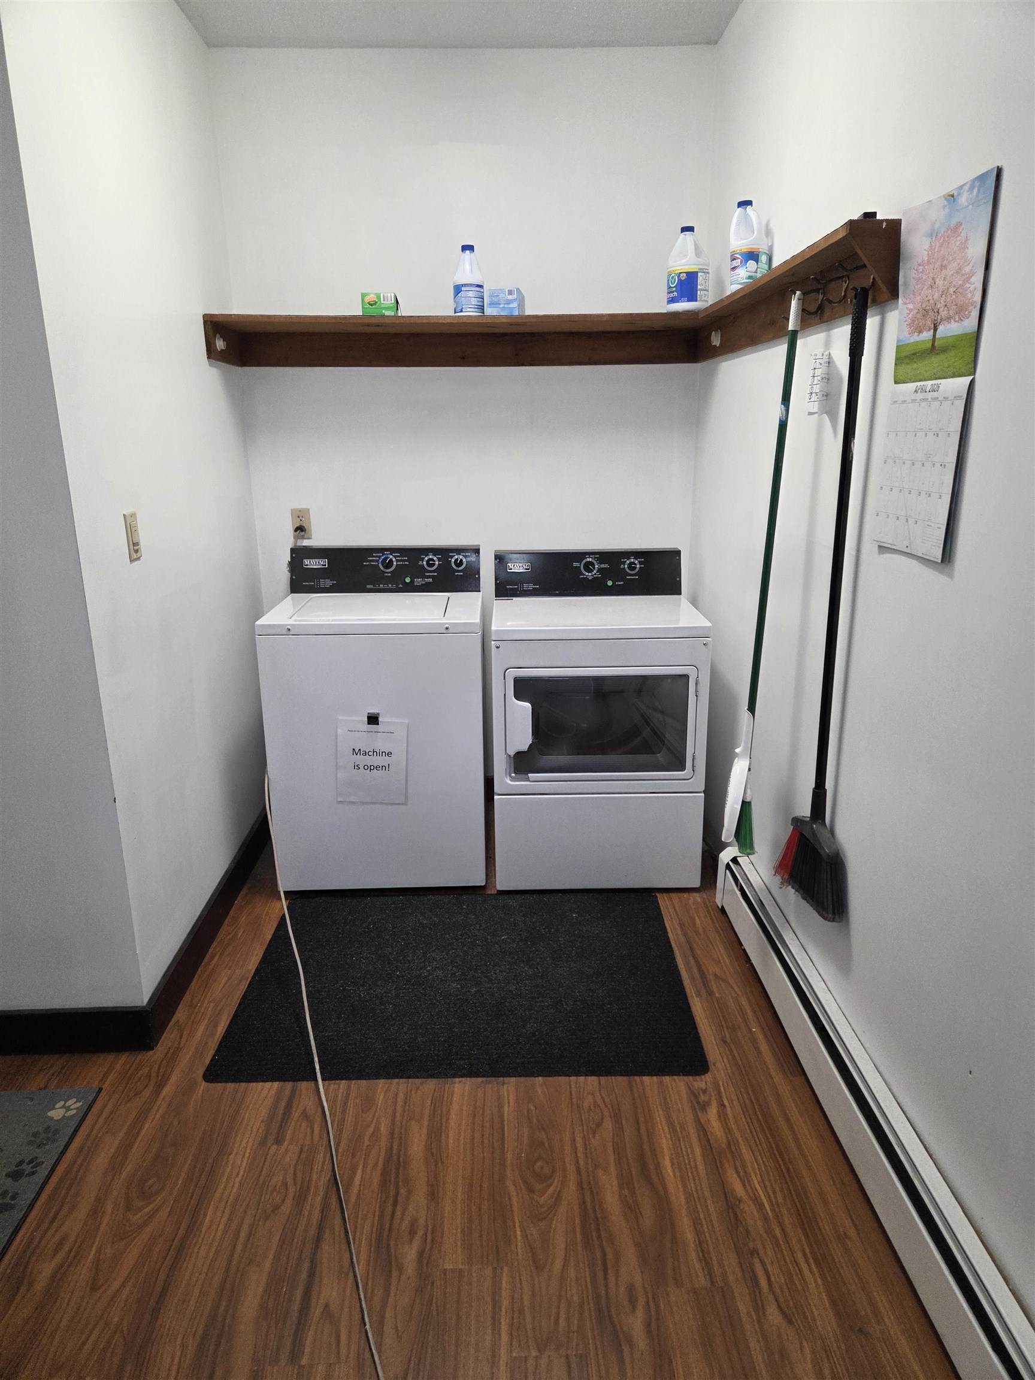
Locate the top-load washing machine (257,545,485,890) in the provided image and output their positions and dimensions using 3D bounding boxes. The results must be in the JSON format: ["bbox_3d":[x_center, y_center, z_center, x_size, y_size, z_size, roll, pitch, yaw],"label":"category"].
[{"bbox_3d":[-0.468,0.073,3.255,0.692,1.087,0.670,-1,16,-1],"label":"top-load washing machine"}]

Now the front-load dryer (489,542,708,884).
[{"bbox_3d":[0.261,0.070,3.247,0.680,1.082,0.680,-1,16,-1],"label":"front-load dryer"}]

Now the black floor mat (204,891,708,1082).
[{"bbox_3d":[-0.148,0.811,2.620,1.220,0.009,0.890,-1,16,-1],"label":"black floor mat"}]

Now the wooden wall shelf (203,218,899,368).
[{"bbox_3d":[-0.157,-1.022,2.521,1.710,0.136,1.720,-1,16,-1],"label":"wooden wall shelf"}]

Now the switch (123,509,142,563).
[{"bbox_3d":[-0.954,-0.382,2.270,0.012,0.115,0.071,-1,16,-1],"label":"switch"}]

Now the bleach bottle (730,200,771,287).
[{"bbox_3d":[0.655,-1.244,2.587,0.097,0.238,0.128,-8,18,-26],"label":"bleach bottle"}]

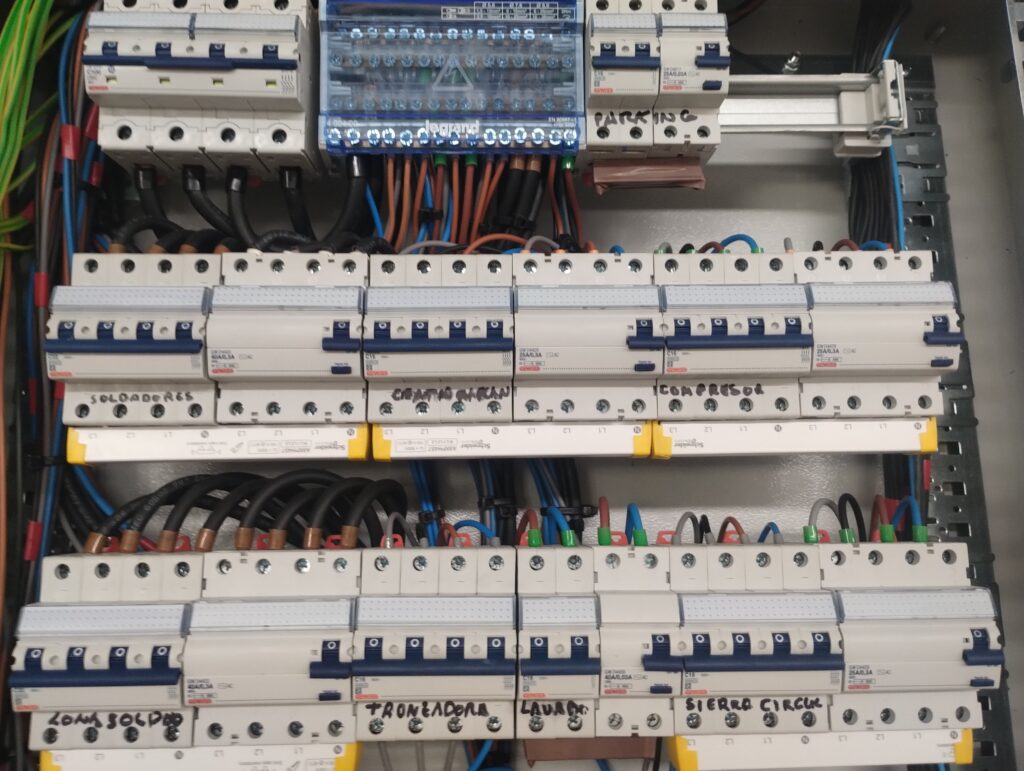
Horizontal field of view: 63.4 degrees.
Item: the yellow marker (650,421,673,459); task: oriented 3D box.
[{"bbox_3d":[0.077,0.028,0.424,0.011,0.020,0.020,0,-11,-2],"label":"yellow marker"}]

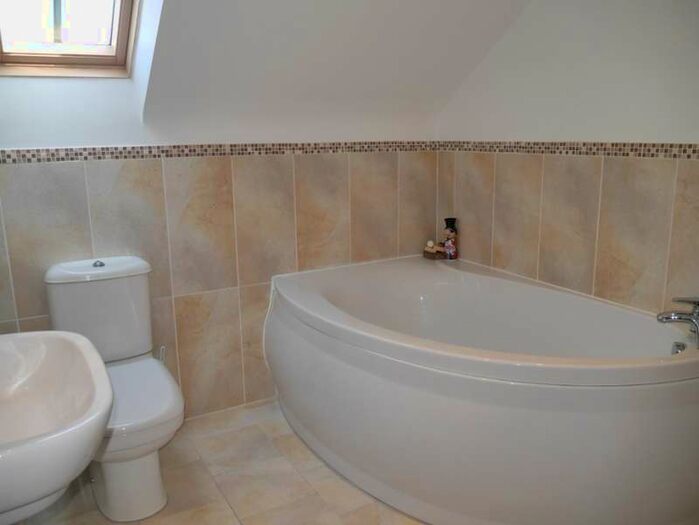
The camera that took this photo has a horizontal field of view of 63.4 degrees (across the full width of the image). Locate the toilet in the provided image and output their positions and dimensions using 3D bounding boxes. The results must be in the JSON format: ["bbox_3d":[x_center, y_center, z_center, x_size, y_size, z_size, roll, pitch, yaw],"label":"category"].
[{"bbox_3d":[-0.849,0.434,2.078,0.385,0.820,0.700,-8,15,-29],"label":"toilet"}]

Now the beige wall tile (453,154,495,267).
[{"bbox_3d":[0.631,-0.255,2.898,0.010,0.598,0.298,-7,14,-28],"label":"beige wall tile"}]

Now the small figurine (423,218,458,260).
[{"bbox_3d":[0.484,-0.128,3.022,0.170,0.213,0.090,5,14,23],"label":"small figurine"}]

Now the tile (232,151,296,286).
[{"bbox_3d":[-0.392,-0.192,2.663,0.298,0.598,0.010,-7,14,-28],"label":"tile"}]

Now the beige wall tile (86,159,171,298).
[{"bbox_3d":[-0.902,-0.122,2.347,0.294,0.594,0.010,-8,15,-29],"label":"beige wall tile"}]

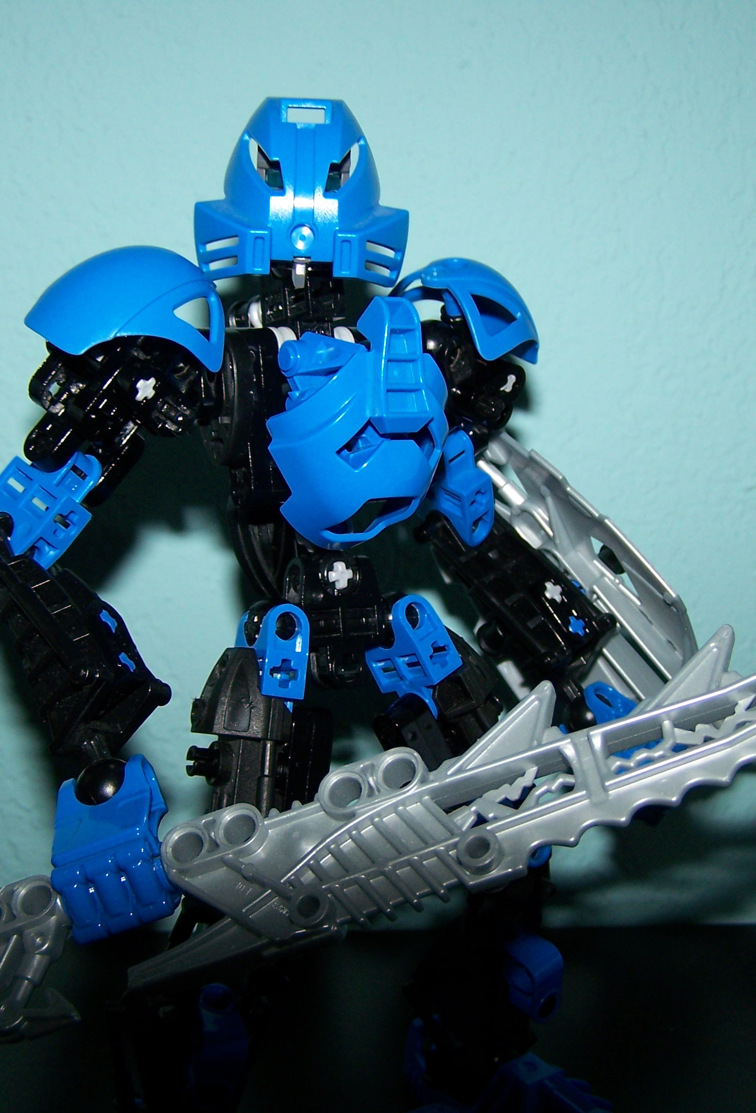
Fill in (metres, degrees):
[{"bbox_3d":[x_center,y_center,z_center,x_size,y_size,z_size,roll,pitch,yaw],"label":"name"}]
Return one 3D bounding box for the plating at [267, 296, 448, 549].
[{"bbox_3d":[-0.003,-0.021,0.256,0.029,0.037,0.022,0,13,-29],"label":"plating"}]

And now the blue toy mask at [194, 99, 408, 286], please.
[{"bbox_3d":[-0.013,-0.064,0.285,0.037,0.033,0.028,2,7,-3],"label":"blue toy mask"}]

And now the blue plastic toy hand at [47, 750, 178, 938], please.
[{"bbox_3d":[-0.039,0.044,0.244,0.015,0.024,0.015,-18,-39,5],"label":"blue plastic toy hand"}]

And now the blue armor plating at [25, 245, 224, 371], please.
[{"bbox_3d":[-0.042,-0.041,0.268,0.030,0.020,0.024,4,10,20],"label":"blue armor plating"}]

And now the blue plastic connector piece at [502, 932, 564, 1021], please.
[{"bbox_3d":[0.029,0.079,0.304,0.012,0.015,0.012,-5,11,-30],"label":"blue plastic connector piece"}]

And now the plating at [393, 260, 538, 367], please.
[{"bbox_3d":[0.016,-0.043,0.285,0.024,0.018,0.025,-4,11,-23],"label":"plating"}]

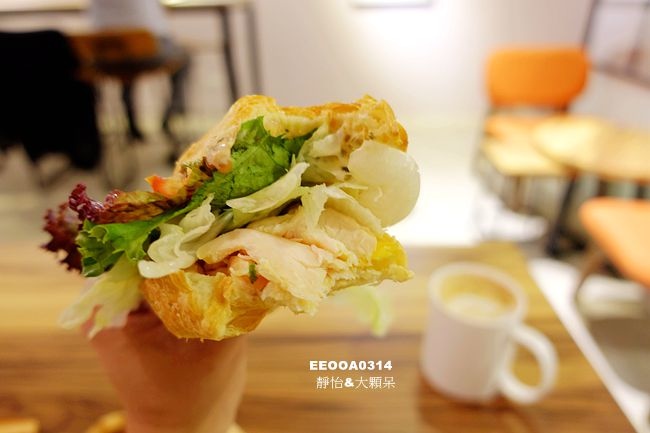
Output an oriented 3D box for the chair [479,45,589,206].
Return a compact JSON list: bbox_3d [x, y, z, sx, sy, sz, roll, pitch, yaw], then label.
[{"bbox_3d":[0.969,-0.345,1.991,0.480,0.710,0.560,4,32,10],"label":"chair"}]

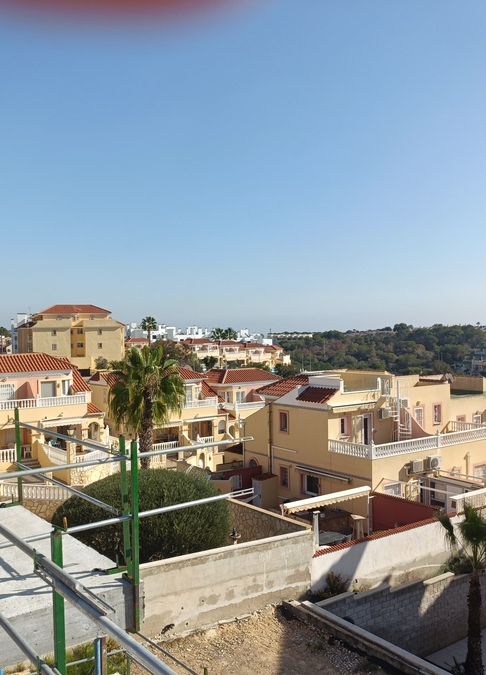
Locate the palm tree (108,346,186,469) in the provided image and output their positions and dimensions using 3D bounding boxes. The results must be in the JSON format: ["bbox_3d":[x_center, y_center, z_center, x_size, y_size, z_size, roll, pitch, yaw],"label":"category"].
[{"bbox_3d":[-5.207,4.073,35.000,3.950,7.600,3.950,-1,0,-9],"label":"palm tree"}]

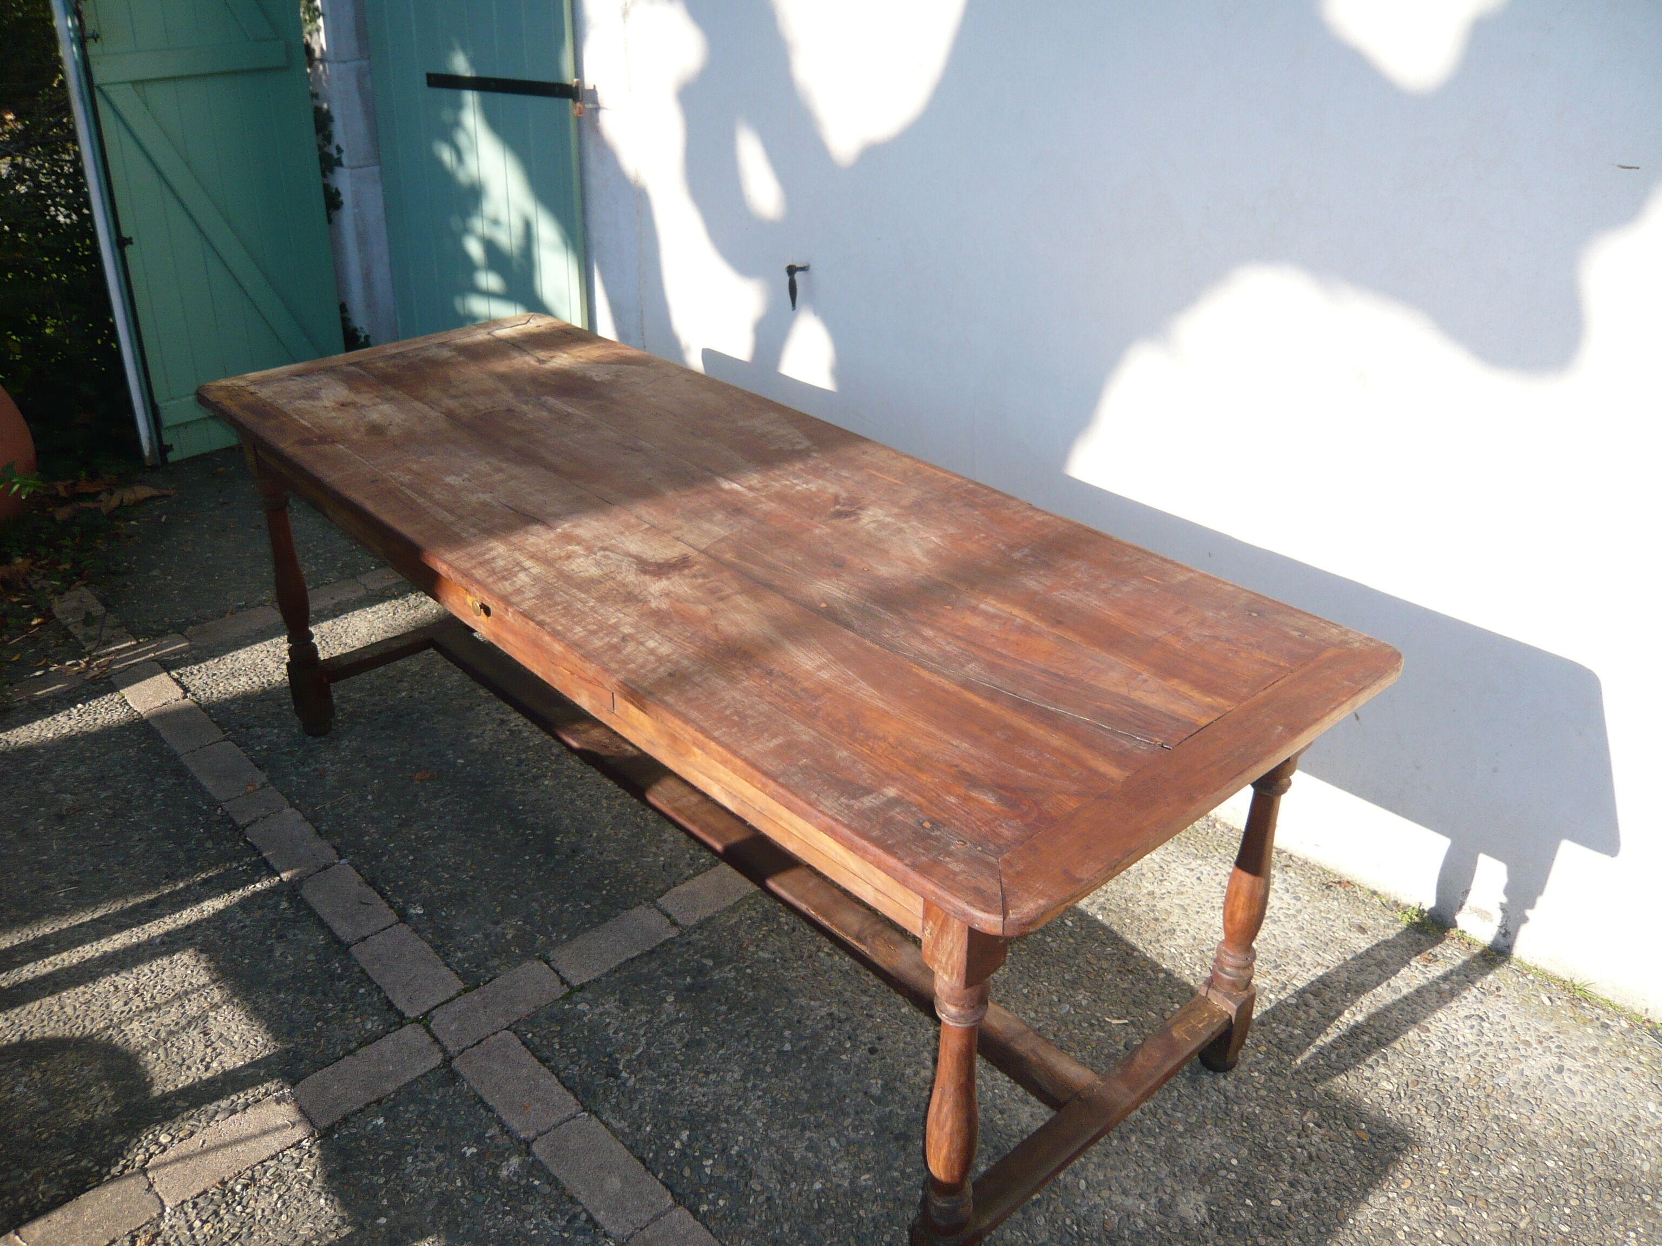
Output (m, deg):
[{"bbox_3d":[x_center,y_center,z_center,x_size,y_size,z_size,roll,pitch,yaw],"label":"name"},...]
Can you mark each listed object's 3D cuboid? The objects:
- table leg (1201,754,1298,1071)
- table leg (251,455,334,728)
[{"bbox_3d":[0.603,0.369,1.928,0.067,0.730,0.067,-24,37,-36],"label":"table leg"},{"bbox_3d":[-1.111,-0.093,2.755,0.067,0.730,0.067,-24,37,-36],"label":"table leg"}]

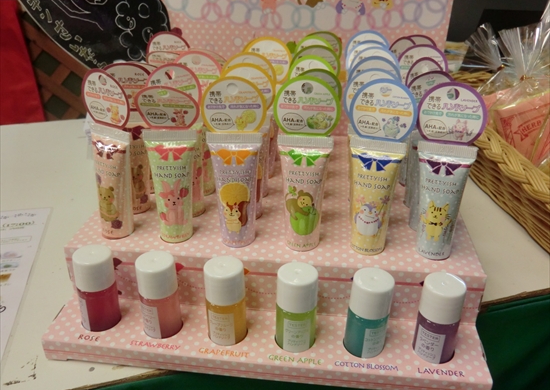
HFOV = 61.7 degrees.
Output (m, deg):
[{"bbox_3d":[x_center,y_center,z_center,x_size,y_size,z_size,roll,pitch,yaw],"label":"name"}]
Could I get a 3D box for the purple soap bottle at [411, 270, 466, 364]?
[{"bbox_3d":[0.104,0.081,0.294,0.026,0.059,0.026,21,34,36],"label":"purple soap bottle"}]

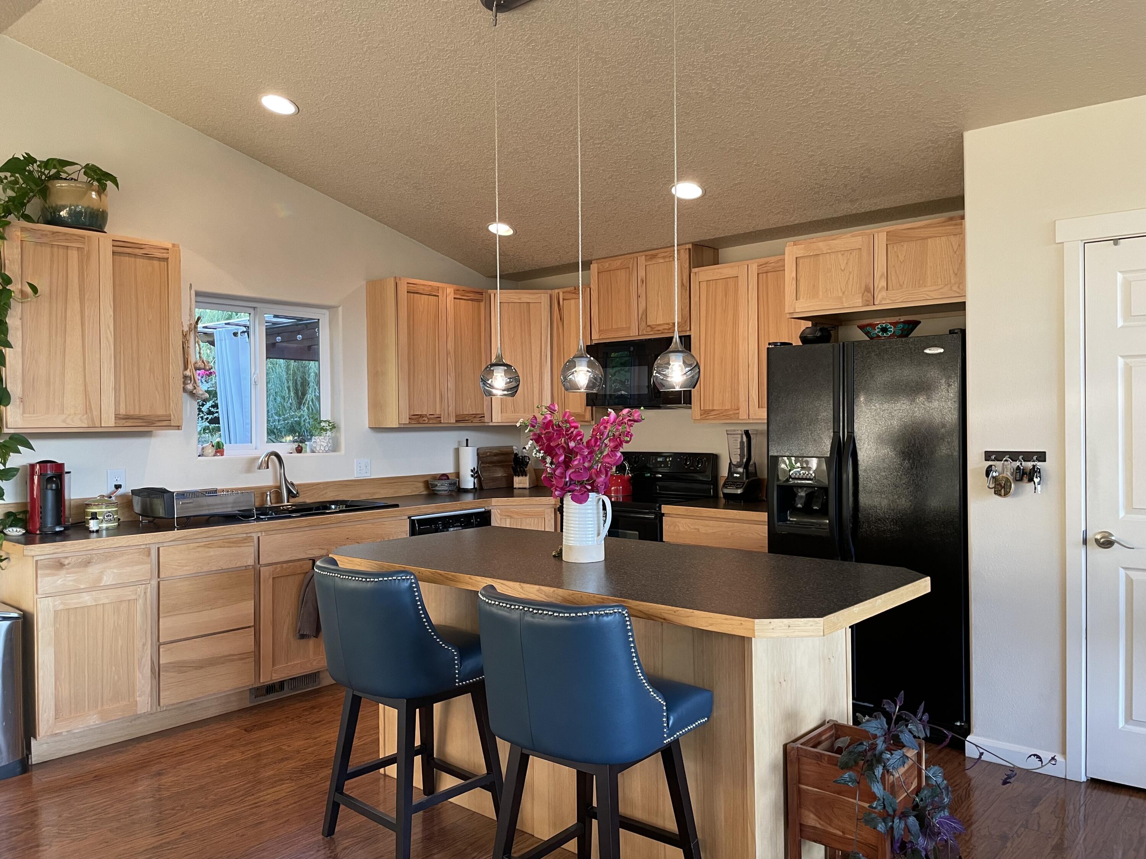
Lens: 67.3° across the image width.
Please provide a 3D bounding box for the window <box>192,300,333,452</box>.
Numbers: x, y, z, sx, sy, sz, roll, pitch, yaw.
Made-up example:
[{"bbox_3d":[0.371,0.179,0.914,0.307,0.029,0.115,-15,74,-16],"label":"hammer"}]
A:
[{"bbox_3d":[-1.819,-0.295,4.998,0.080,0.885,0.900,0,1,41],"label":"window"}]

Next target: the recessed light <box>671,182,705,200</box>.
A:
[{"bbox_3d":[0.585,-1.224,4.386,0.190,0.040,0.190,9,-10,1],"label":"recessed light"}]

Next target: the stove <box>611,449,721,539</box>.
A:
[{"bbox_3d":[0.393,0.738,5.229,0.765,1.180,0.680,0,1,41],"label":"stove"}]

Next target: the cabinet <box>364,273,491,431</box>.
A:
[{"bbox_3d":[-0.915,-0.476,5.581,0.317,0.905,0.765,0,1,42],"label":"cabinet"}]

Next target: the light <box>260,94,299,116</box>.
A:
[{"bbox_3d":[-1.410,-1.573,4.143,0.180,0.030,0.180,0,-14,41],"label":"light"}]

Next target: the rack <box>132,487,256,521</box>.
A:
[{"bbox_3d":[-1.887,0.376,4.272,0.410,0.160,0.440,0,1,42],"label":"rack"}]

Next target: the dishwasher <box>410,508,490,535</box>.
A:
[{"bbox_3d":[-0.924,0.902,5.276,0.600,0.850,0.610,0,1,41],"label":"dishwasher"}]

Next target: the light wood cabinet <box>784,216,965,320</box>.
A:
[{"bbox_3d":[1.600,-0.754,4.235,0.907,0.378,0.600,0,1,42],"label":"light wood cabinet"}]

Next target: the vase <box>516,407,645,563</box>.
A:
[{"bbox_3d":[0.030,0.183,2.906,0.400,0.515,0.320,-1,1,0],"label":"vase"}]

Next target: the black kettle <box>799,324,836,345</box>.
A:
[{"bbox_3d":[1.197,-0.461,4.180,0.180,0.115,0.160,0,1,42],"label":"black kettle"}]

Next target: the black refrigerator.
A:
[{"bbox_3d":[1.519,0.456,4.112,0.890,1.760,0.840,0,1,42],"label":"black refrigerator"}]

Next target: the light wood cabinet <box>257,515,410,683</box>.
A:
[{"bbox_3d":[-1.451,0.863,4.702,0.610,0.780,0.915,0,1,41],"label":"light wood cabinet"}]

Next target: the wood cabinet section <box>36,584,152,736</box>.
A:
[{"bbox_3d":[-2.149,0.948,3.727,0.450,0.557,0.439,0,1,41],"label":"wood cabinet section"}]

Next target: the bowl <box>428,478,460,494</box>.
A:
[{"bbox_3d":[-0.855,0.383,5.683,0.195,0.090,0.195,-1,1,0],"label":"bowl"}]

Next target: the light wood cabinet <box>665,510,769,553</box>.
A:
[{"bbox_3d":[0.997,0.897,4.803,0.740,0.874,0.620,0,1,42],"label":"light wood cabinet"}]

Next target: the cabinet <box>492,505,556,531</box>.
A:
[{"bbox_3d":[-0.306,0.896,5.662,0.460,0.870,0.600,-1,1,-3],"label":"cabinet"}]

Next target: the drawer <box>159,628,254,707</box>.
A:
[{"bbox_3d":[-1.873,1.105,4.185,0.485,0.274,0.447,0,1,42],"label":"drawer"}]

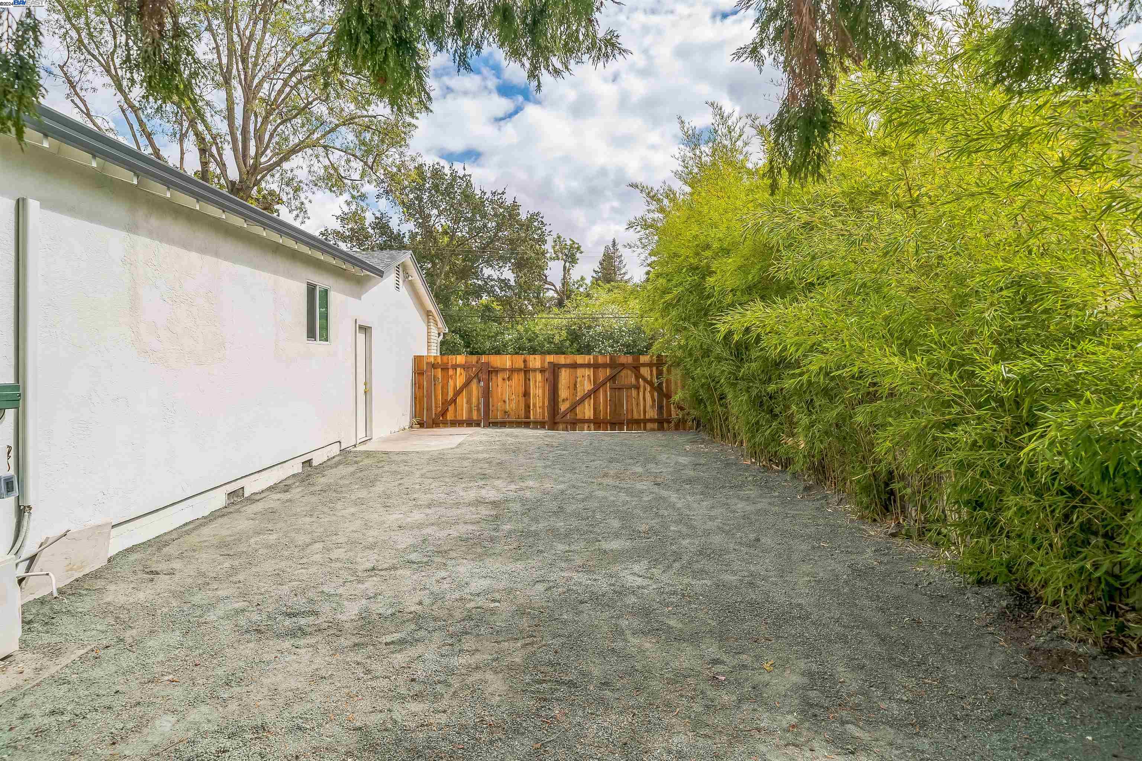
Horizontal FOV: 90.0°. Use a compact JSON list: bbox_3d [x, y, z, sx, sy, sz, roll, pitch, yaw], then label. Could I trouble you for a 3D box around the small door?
[{"bbox_3d":[-3.765,0.060,10.330,0.090,2.060,0.750,0,1,-1],"label":"small door"}]

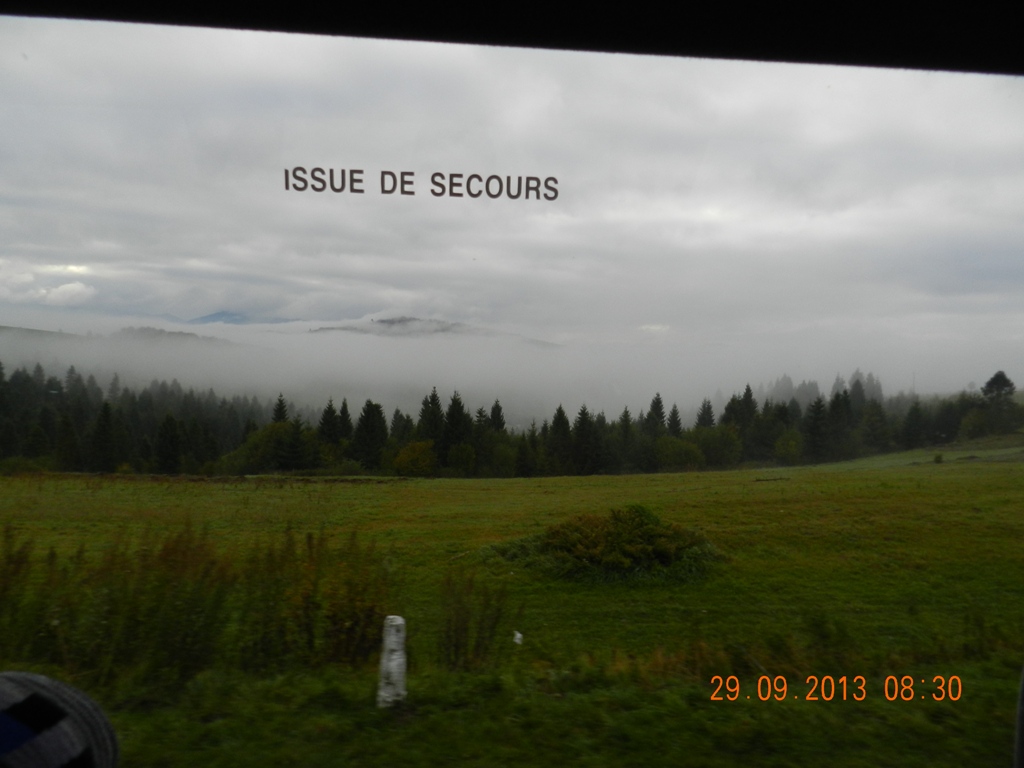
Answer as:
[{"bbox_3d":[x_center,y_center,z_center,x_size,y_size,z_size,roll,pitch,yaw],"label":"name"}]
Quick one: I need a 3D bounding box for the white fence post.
[{"bbox_3d":[-0.970,2.239,5.500,0.190,0.710,0.190,2,1,-3],"label":"white fence post"}]

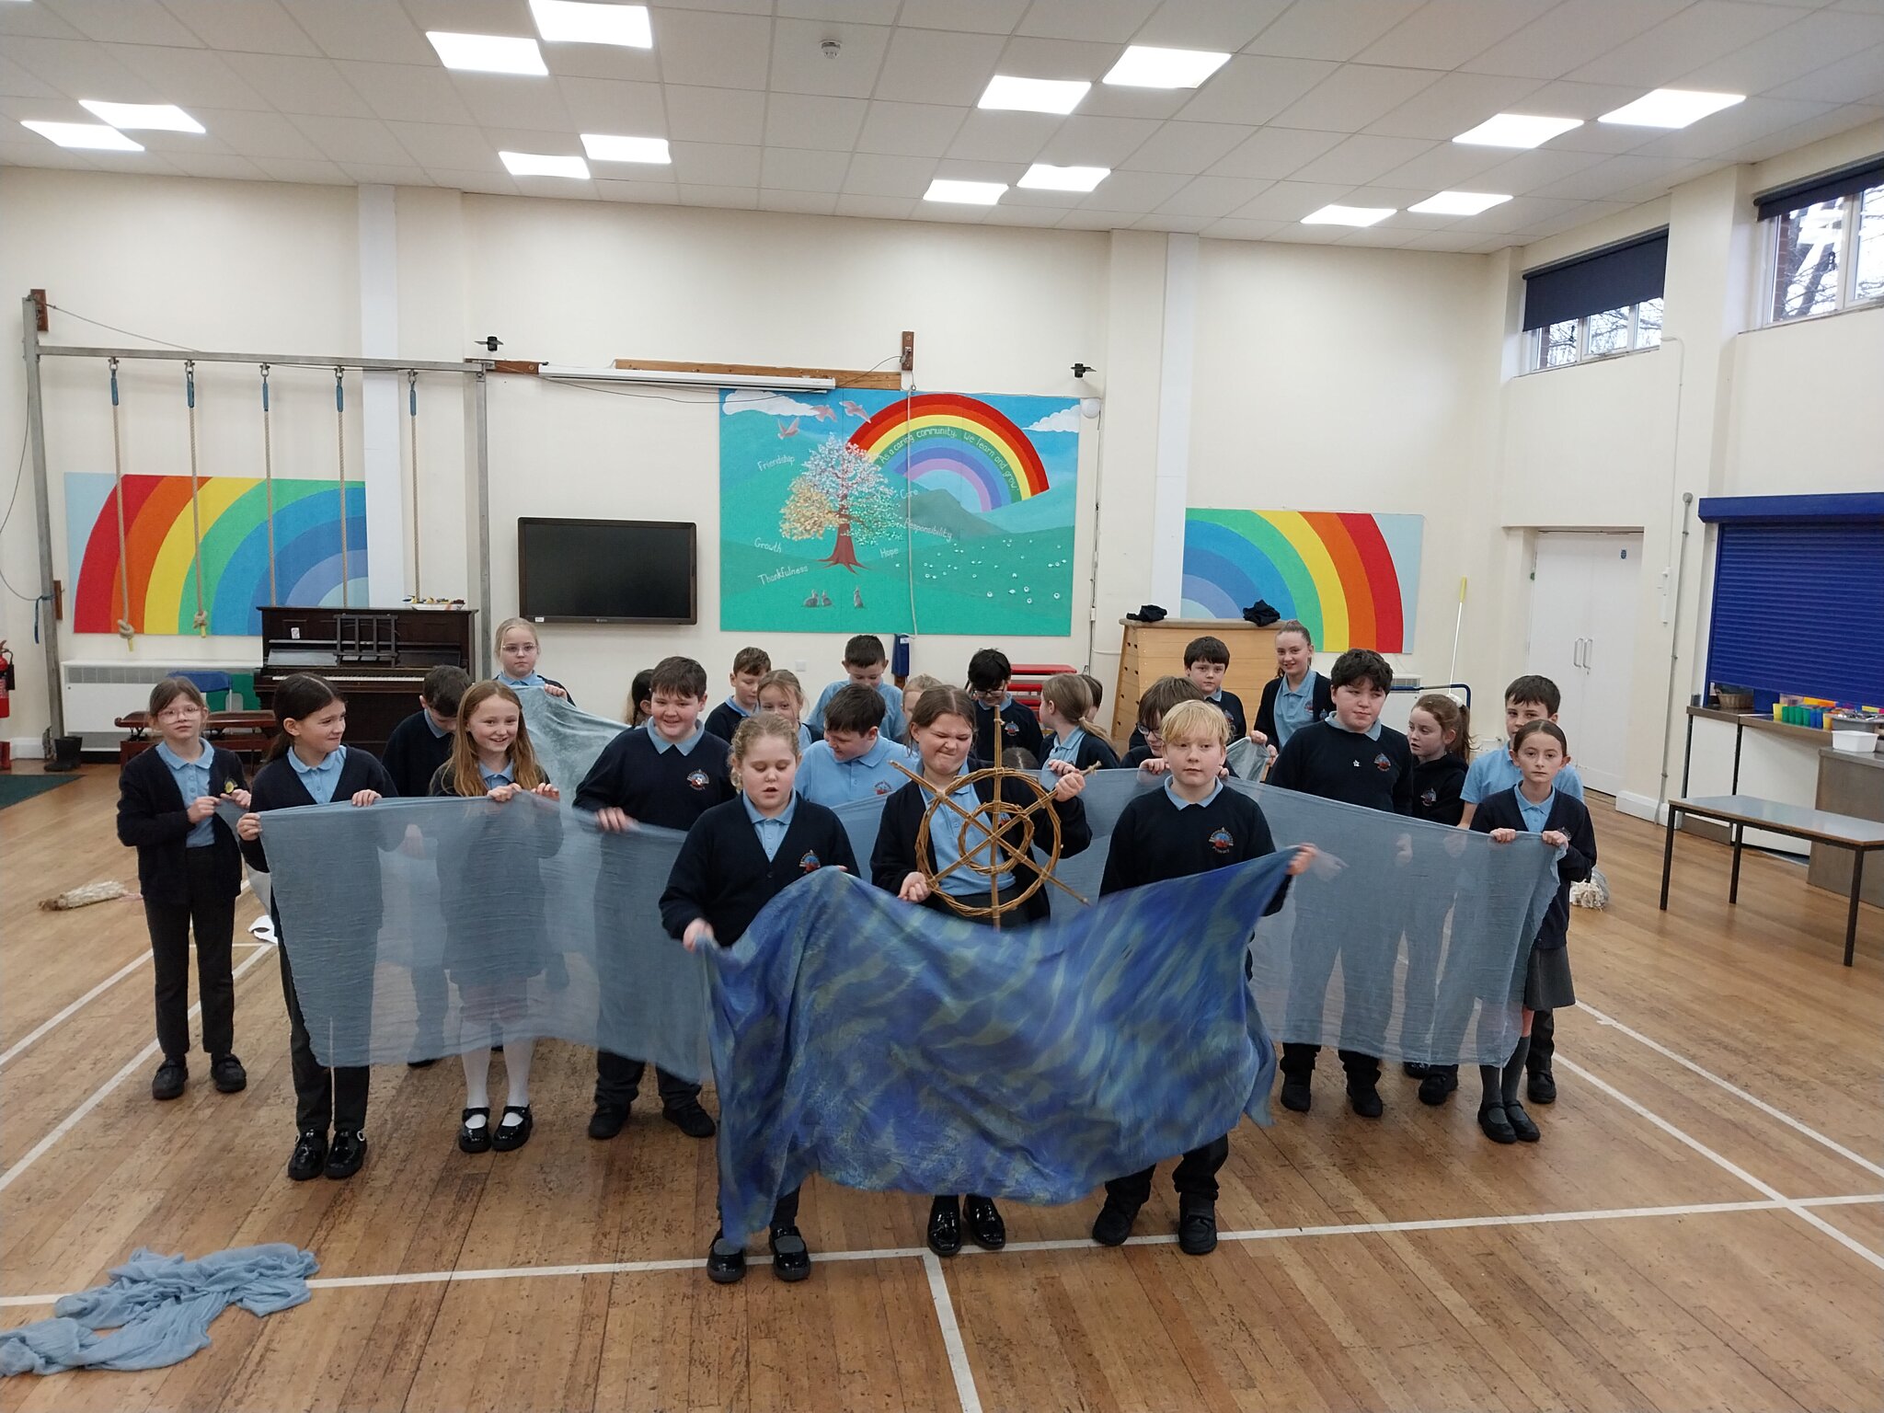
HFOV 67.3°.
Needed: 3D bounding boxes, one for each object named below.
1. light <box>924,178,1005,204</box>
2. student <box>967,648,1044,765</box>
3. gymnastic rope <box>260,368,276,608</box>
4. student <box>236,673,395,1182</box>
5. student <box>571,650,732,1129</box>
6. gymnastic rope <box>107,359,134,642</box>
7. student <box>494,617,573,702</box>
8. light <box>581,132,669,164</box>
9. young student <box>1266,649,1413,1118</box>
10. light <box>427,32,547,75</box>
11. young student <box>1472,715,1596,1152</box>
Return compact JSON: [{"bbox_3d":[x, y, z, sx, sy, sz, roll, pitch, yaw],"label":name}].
[{"bbox_3d":[0.164,-3.808,10.469,0.585,0.040,0.585,0,7,-9],"label":"light"},{"bbox_3d":[0.220,0.471,6.006,0.430,1.450,0.340,2,7,3],"label":"student"},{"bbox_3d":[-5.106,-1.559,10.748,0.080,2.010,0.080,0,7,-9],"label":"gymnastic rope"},{"bbox_3d":[-1.804,0.636,4.135,0.450,1.470,0.370,-1,7,-21],"label":"student"},{"bbox_3d":[-0.892,0.601,4.464,0.520,1.500,0.400,0,7,-13],"label":"student"},{"bbox_3d":[-6.073,-1.514,10.484,0.130,2.083,0.120,1,7,-9],"label":"gymnastic rope"},{"bbox_3d":[-1.665,0.428,5.629,0.430,1.530,0.340,-1,7,-19],"label":"student"},{"bbox_3d":[-2.116,-3.765,9.505,0.600,0.050,0.600,0,7,-9],"label":"light"},{"bbox_3d":[1.353,0.594,4.806,0.490,1.550,0.360,2,7,6],"label":"young student"},{"bbox_3d":[-2.442,-3.537,7.658,0.585,0.040,0.585,0,7,-9],"label":"light"},{"bbox_3d":[1.923,0.725,4.665,0.420,1.370,0.340,2,7,4],"label":"young student"}]

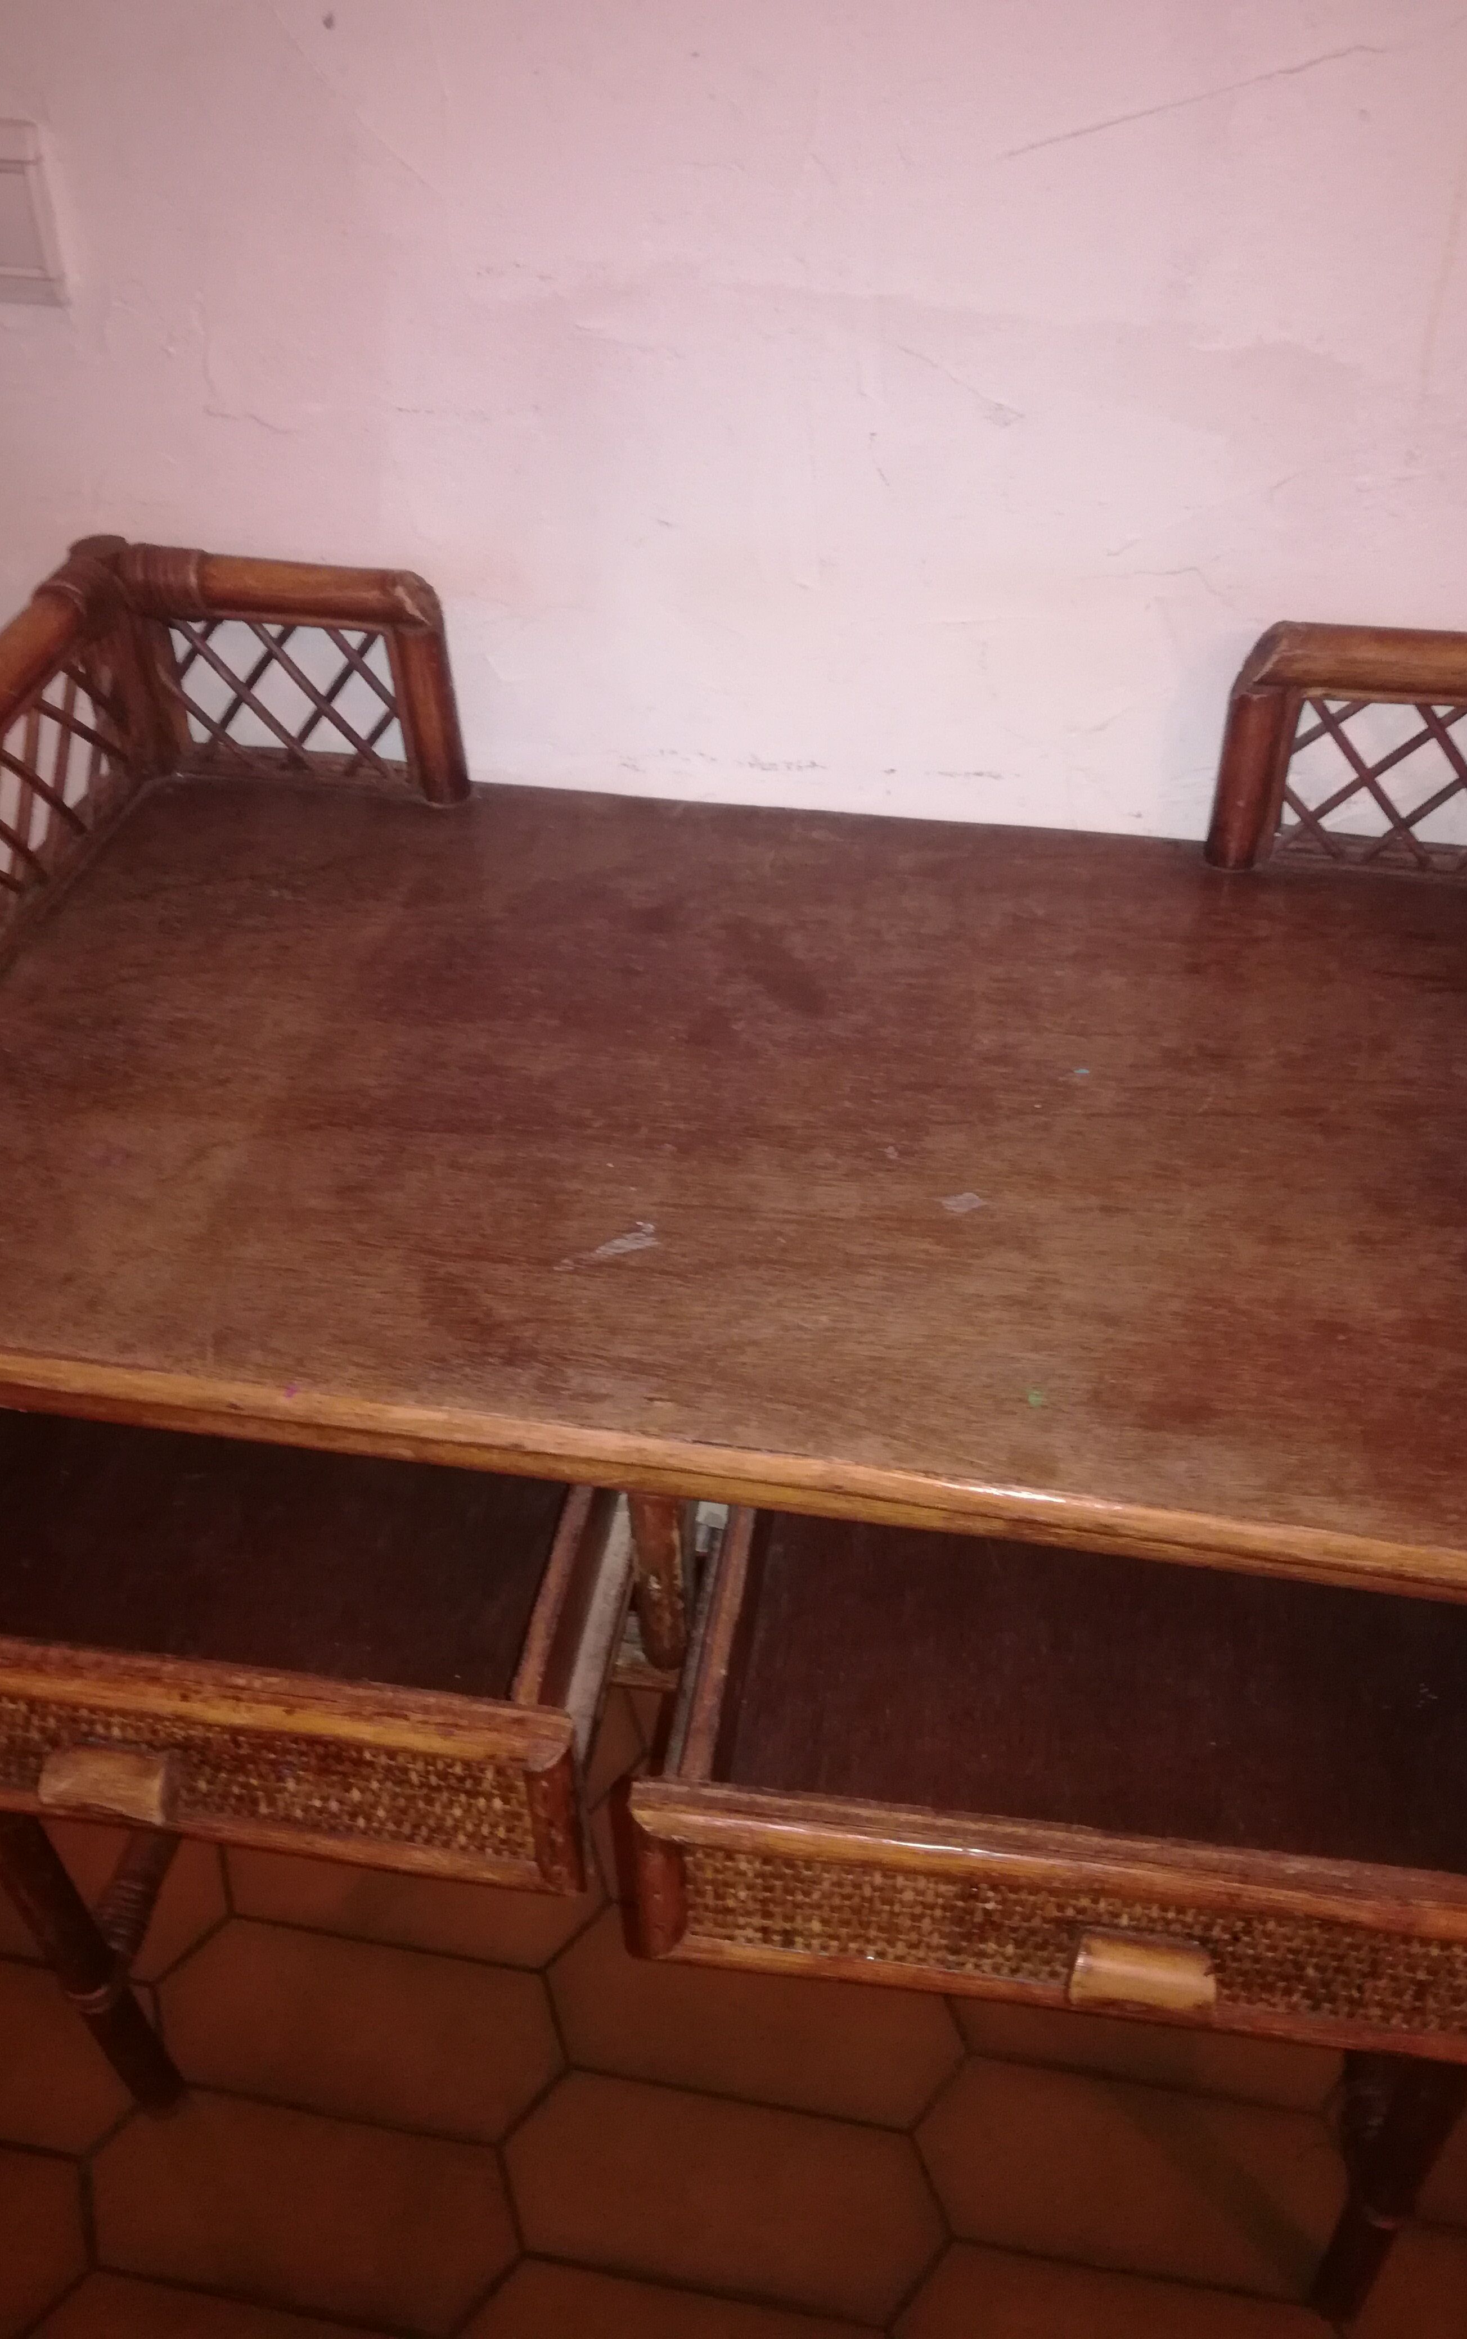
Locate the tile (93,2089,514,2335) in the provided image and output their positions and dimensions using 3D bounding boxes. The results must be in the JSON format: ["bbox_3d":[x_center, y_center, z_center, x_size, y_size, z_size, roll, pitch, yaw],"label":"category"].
[{"bbox_3d":[-0.282,0.679,1.193,0.299,0.010,0.114,5,43,7],"label":"tile"}]

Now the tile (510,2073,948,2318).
[{"bbox_3d":[-0.007,0.671,1.194,0.299,0.010,0.114,5,43,7],"label":"tile"}]

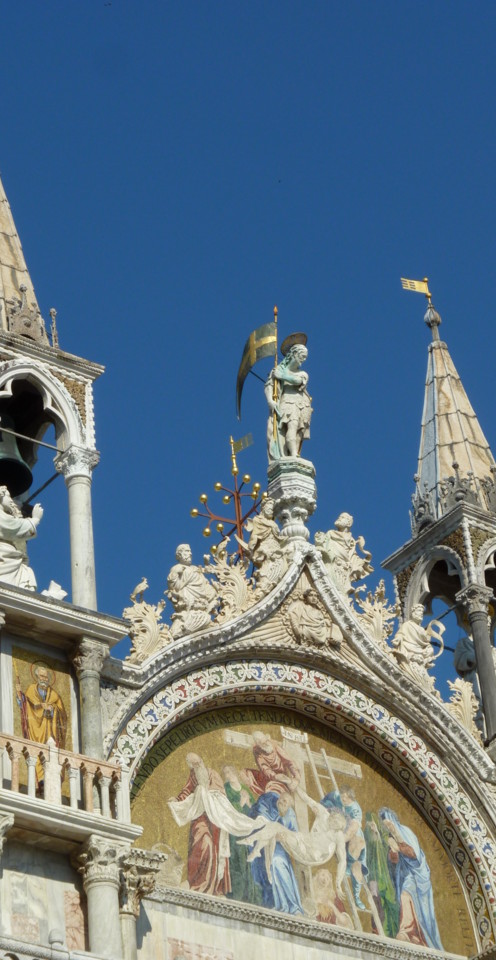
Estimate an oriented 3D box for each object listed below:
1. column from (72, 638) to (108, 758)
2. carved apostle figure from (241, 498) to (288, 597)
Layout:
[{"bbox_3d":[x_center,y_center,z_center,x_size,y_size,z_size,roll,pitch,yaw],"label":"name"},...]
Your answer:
[{"bbox_3d":[-1.983,3.228,33.463,0.395,2.567,0.395,19,-41,-32],"label":"column"},{"bbox_3d":[0.242,0.942,37.573,0.616,1.635,0.490,19,-41,-32],"label":"carved apostle figure"}]

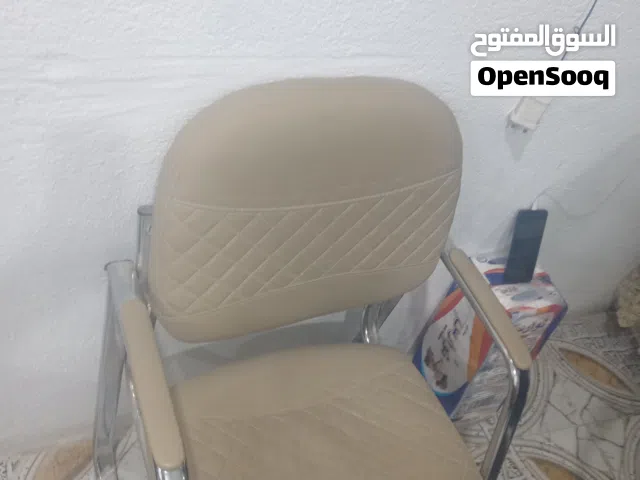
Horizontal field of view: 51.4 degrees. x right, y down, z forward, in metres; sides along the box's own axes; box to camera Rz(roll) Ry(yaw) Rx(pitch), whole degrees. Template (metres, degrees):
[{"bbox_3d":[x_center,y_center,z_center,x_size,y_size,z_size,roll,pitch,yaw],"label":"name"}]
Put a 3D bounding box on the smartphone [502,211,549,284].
[{"bbox_3d":[0.418,0.014,1.359,0.074,0.158,0.009,-1,18,-24],"label":"smartphone"}]

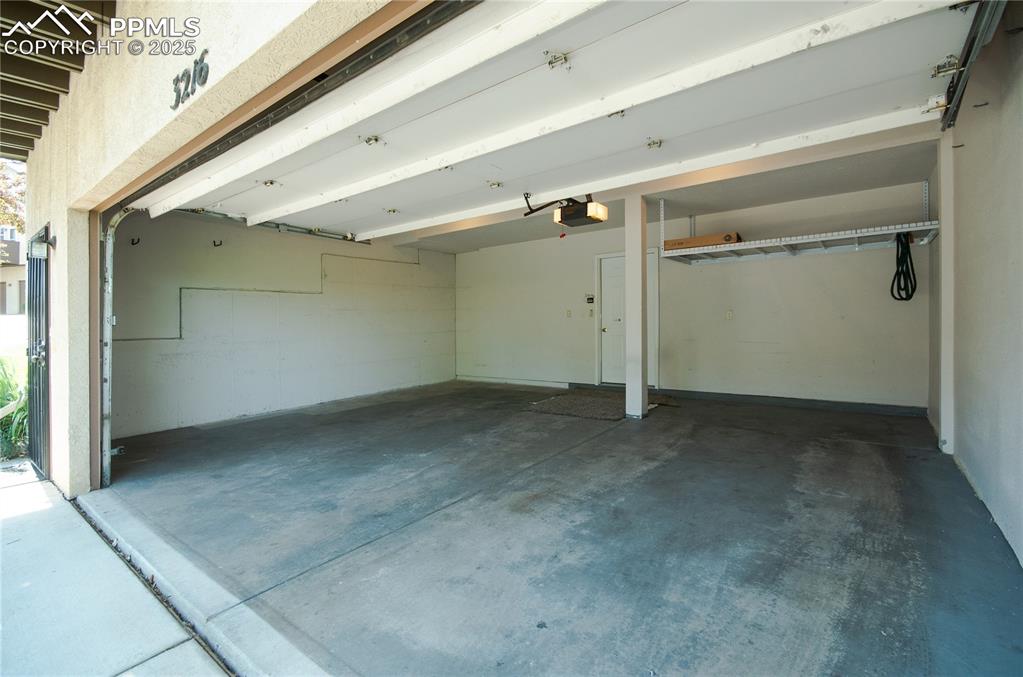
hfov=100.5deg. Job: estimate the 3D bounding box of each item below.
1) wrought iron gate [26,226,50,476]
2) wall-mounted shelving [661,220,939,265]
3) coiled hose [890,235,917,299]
[{"bbox_3d":[-4.167,0.117,3.752,0.960,2.080,0.055,0,1,36],"label":"wrought iron gate"},{"bbox_3d":[3.147,-1.046,4.929,2.450,0.090,1.000,0,1,36],"label":"wall-mounted shelving"},{"bbox_3d":[3.948,-0.730,4.282,0.190,0.694,0.140,0,1,36],"label":"coiled hose"}]

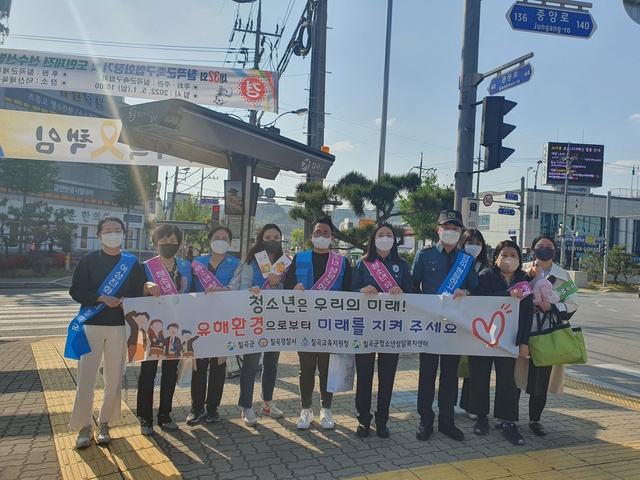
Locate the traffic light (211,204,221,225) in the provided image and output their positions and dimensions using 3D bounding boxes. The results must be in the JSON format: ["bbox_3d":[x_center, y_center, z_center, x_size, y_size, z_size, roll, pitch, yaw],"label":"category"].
[{"bbox_3d":[-5.060,-1.168,23.500,0.360,1.030,0.320,3,0,-22],"label":"traffic light"}]

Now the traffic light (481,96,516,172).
[{"bbox_3d":[2.602,-1.528,6.950,0.400,1.040,0.355,3,0,4],"label":"traffic light"}]

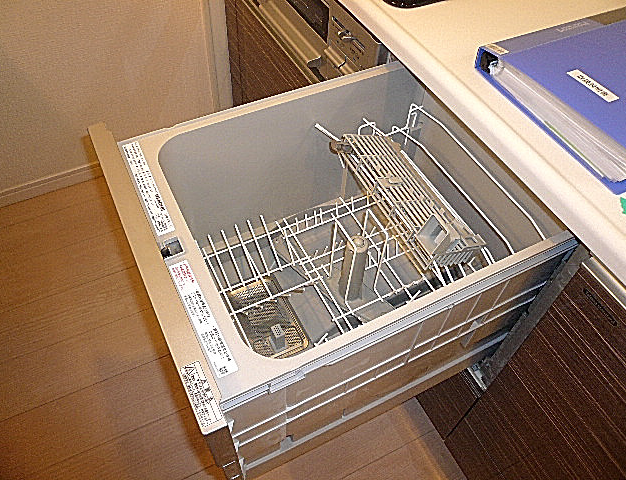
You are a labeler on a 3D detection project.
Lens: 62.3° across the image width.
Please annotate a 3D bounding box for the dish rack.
[{"bbox_3d":[0.068,0.027,0.821,0.433,0.245,0.338,-21,56,-18],"label":"dish rack"}]

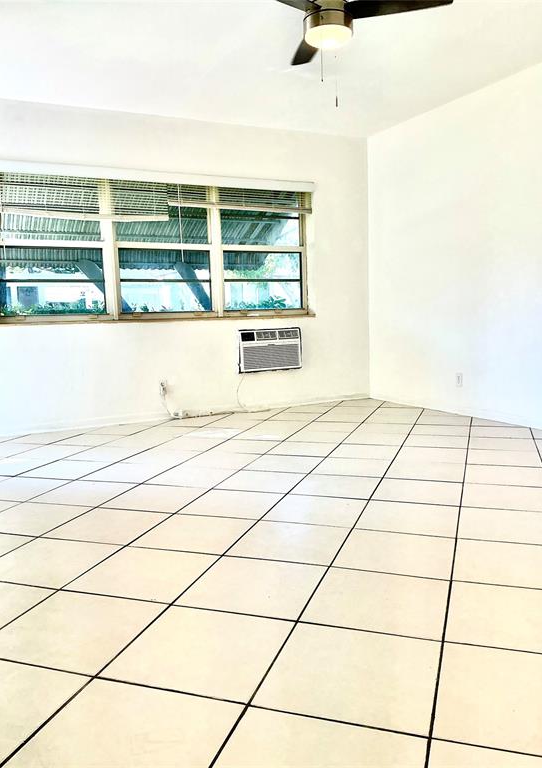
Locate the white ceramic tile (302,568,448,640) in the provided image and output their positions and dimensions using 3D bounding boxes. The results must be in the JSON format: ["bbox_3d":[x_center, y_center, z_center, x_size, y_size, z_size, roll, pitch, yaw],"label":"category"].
[{"bbox_3d":[0.335,0.668,1.908,0.400,0.015,0.400,0,6,19],"label":"white ceramic tile"}]

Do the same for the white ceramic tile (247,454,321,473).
[{"bbox_3d":[0.086,0.486,3.706,0.400,0.015,0.400,0,6,19],"label":"white ceramic tile"}]

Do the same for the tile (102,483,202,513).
[{"bbox_3d":[-0.552,0.556,2.998,0.396,0.012,0.396,0,6,19],"label":"tile"}]

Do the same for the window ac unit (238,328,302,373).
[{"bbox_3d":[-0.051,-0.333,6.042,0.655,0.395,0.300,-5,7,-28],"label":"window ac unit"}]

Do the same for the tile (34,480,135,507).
[{"bbox_3d":[-0.949,0.569,3.201,0.400,0.015,0.400,0,6,19],"label":"tile"}]

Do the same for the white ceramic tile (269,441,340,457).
[{"bbox_3d":[0.217,0.442,4.090,0.400,0.015,0.400,0,6,19],"label":"white ceramic tile"}]

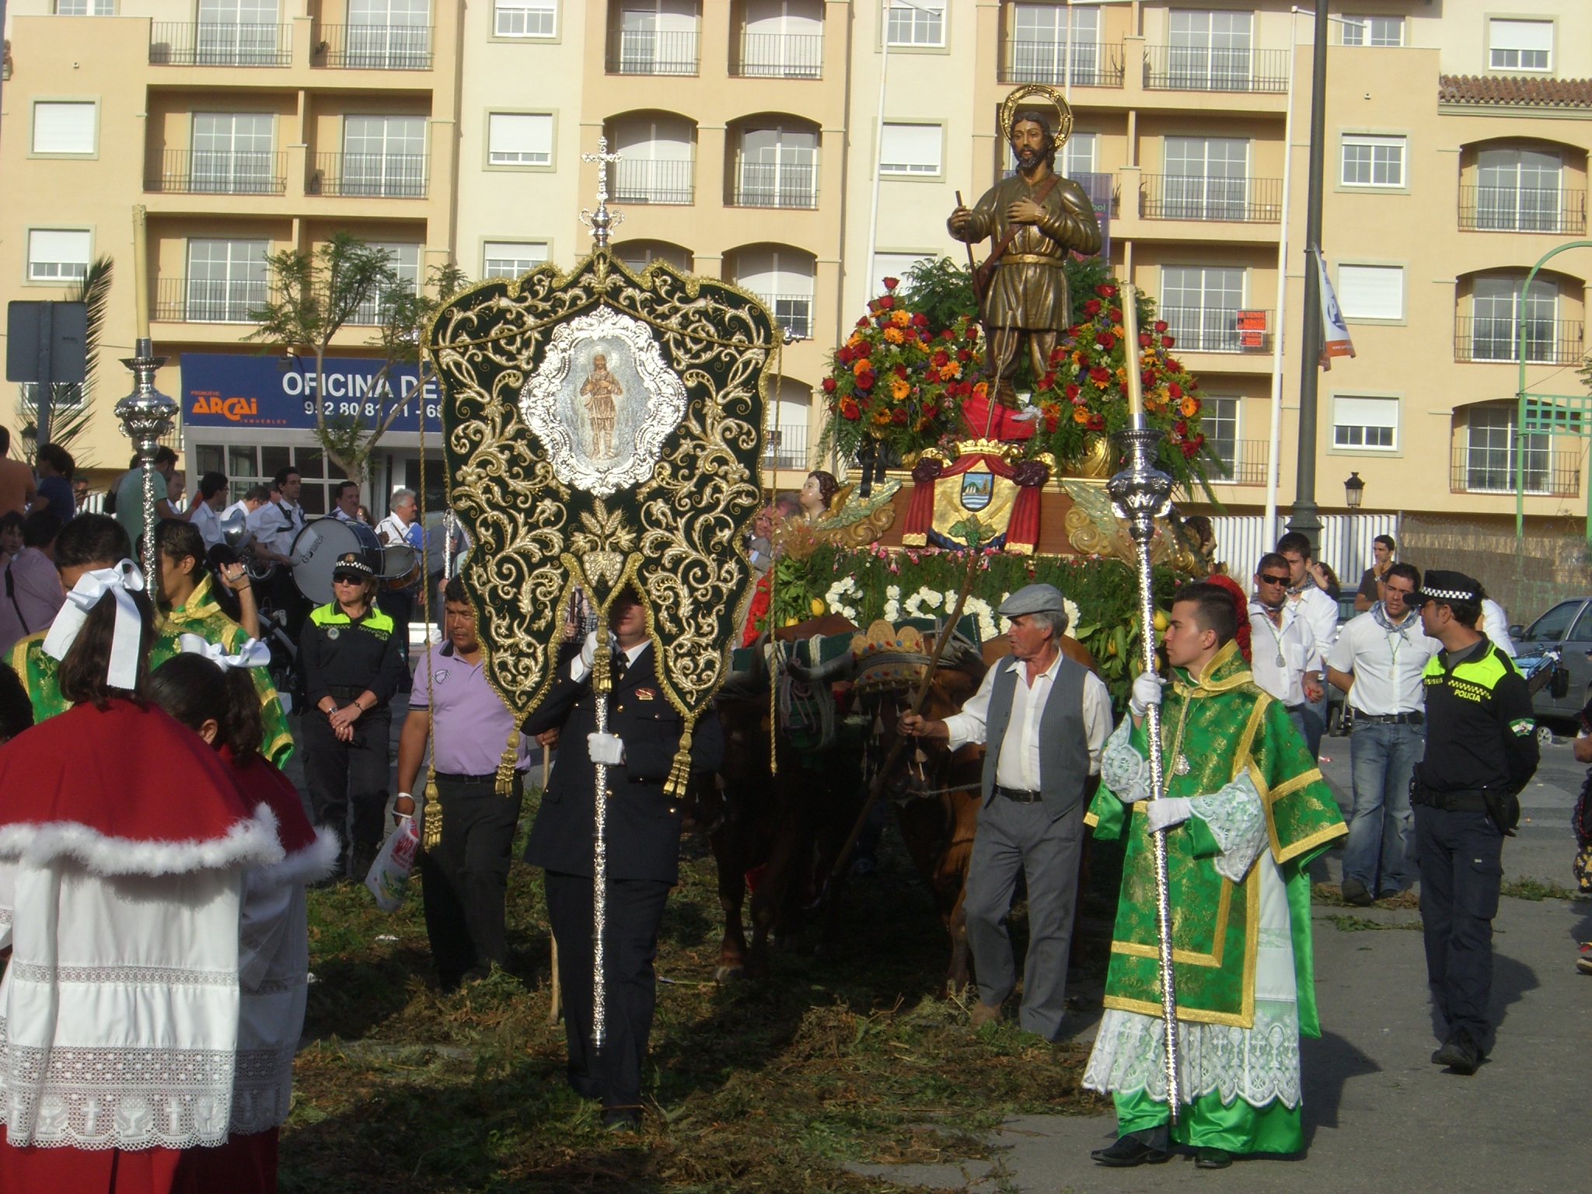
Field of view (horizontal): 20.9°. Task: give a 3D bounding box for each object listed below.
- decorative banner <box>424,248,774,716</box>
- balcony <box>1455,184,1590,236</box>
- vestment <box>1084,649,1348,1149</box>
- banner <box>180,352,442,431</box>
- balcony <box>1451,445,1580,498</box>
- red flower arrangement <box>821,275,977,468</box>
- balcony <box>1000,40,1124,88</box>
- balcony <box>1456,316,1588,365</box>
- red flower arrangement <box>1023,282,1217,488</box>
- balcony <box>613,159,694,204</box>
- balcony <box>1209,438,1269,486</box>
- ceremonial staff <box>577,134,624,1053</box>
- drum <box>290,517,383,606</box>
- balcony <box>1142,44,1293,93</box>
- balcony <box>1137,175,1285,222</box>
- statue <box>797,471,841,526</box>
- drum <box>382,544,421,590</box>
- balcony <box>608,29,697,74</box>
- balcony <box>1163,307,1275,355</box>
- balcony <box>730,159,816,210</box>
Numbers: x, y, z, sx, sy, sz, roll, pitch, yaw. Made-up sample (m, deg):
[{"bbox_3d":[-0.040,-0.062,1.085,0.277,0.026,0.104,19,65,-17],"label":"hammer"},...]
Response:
[{"bbox_3d":[-0.584,-0.324,13.000,1.040,1.410,0.120,0,1,0],"label":"decorative banner"},{"bbox_3d":[16.330,-8.668,97.324,2.900,1.060,0.900,2,0,5],"label":"balcony"},{"bbox_3d":[1.257,0.903,13.000,0.700,1.520,0.500,2,1,35],"label":"vestment"},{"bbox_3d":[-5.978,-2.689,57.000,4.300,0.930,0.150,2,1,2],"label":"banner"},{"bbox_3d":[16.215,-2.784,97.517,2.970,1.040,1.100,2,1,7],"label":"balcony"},{"bbox_3d":[0.539,-1.171,22.300,0.800,0.920,0.700,2,0,5],"label":"red flower arrangement"},{"bbox_3d":[6.045,-12.054,98.227,2.810,1.040,0.900,2,0,5],"label":"balcony"},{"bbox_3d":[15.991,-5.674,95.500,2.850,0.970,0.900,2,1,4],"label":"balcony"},{"bbox_3d":[1.565,-1.008,20.800,0.880,0.980,0.800,2,1,0],"label":"red flower arrangement"},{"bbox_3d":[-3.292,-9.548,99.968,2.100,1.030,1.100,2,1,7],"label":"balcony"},{"bbox_3d":[9.329,-3.062,98.382,3.440,1.040,1.100,2,1,7],"label":"balcony"},{"bbox_3d":[-0.588,-0.007,13.045,0.137,2.770,0.085,0,1,5],"label":"ceremonial staff"},{"bbox_3d":[-3.287,-0.254,31.000,0.635,0.635,0.310,3,1,34],"label":"drum"},{"bbox_3d":[9.335,-11.711,96.000,3.200,0.970,0.900,2,1,4],"label":"balcony"},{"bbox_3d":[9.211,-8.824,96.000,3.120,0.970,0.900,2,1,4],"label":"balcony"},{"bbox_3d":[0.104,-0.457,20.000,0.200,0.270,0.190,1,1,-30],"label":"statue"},{"bbox_3d":[-2.702,-0.206,29.300,0.370,0.170,0.370,-16,37,5],"label":"drum"},{"bbox_3d":[-3.237,-12.423,99.039,2.130,1.050,0.900,2,0,5],"label":"balcony"},{"bbox_3d":[9.309,-6.016,97.935,3.090,1.040,0.900,2,0,5],"label":"balcony"},{"bbox_3d":[-0.498,-9.365,98.797,2.120,1.070,0.900,2,0,5],"label":"balcony"}]

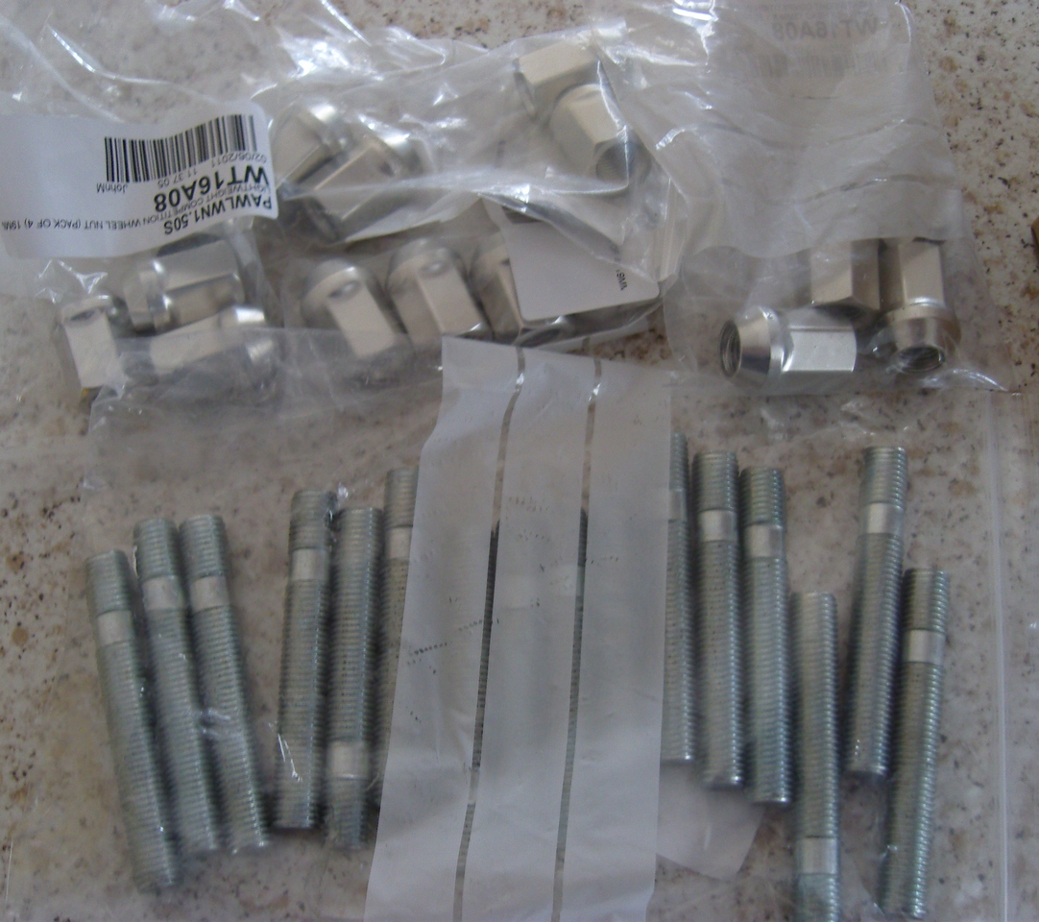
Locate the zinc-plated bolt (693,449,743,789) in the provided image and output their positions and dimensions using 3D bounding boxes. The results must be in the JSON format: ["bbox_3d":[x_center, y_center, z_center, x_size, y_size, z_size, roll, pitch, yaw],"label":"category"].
[{"bbox_3d":[0.049,0.038,0.296,0.012,0.012,0.080,2,74,1],"label":"zinc-plated bolt"}]

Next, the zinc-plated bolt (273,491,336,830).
[{"bbox_3d":[-0.052,0.048,0.295,0.012,0.012,0.080,0,73,0],"label":"zinc-plated bolt"}]

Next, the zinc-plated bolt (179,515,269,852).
[{"bbox_3d":[-0.072,0.053,0.292,0.012,0.012,0.080,-11,74,-3],"label":"zinc-plated bolt"}]

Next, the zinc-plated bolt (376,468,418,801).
[{"bbox_3d":[-0.028,0.042,0.296,0.012,0.012,0.080,0,73,0],"label":"zinc-plated bolt"}]

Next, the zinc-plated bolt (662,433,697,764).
[{"bbox_3d":[0.037,0.033,0.298,0.012,0.012,0.080,1,74,1],"label":"zinc-plated bolt"}]

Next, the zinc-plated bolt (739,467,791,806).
[{"bbox_3d":[0.060,0.042,0.296,0.012,0.012,0.080,2,73,1],"label":"zinc-plated bolt"}]

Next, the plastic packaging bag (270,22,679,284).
[{"bbox_3d":[-0.012,-0.082,0.322,0.105,0.030,0.062,-5,74,-1],"label":"plastic packaging bag"}]

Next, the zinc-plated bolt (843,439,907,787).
[{"bbox_3d":[0.088,0.037,0.298,0.012,0.012,0.080,8,73,2],"label":"zinc-plated bolt"}]

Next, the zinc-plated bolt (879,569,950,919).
[{"bbox_3d":[0.095,0.066,0.289,0.012,0.012,0.080,9,73,3],"label":"zinc-plated bolt"}]

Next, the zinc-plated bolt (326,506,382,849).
[{"bbox_3d":[-0.040,0.052,0.293,0.012,0.012,0.080,-1,73,0],"label":"zinc-plated bolt"}]

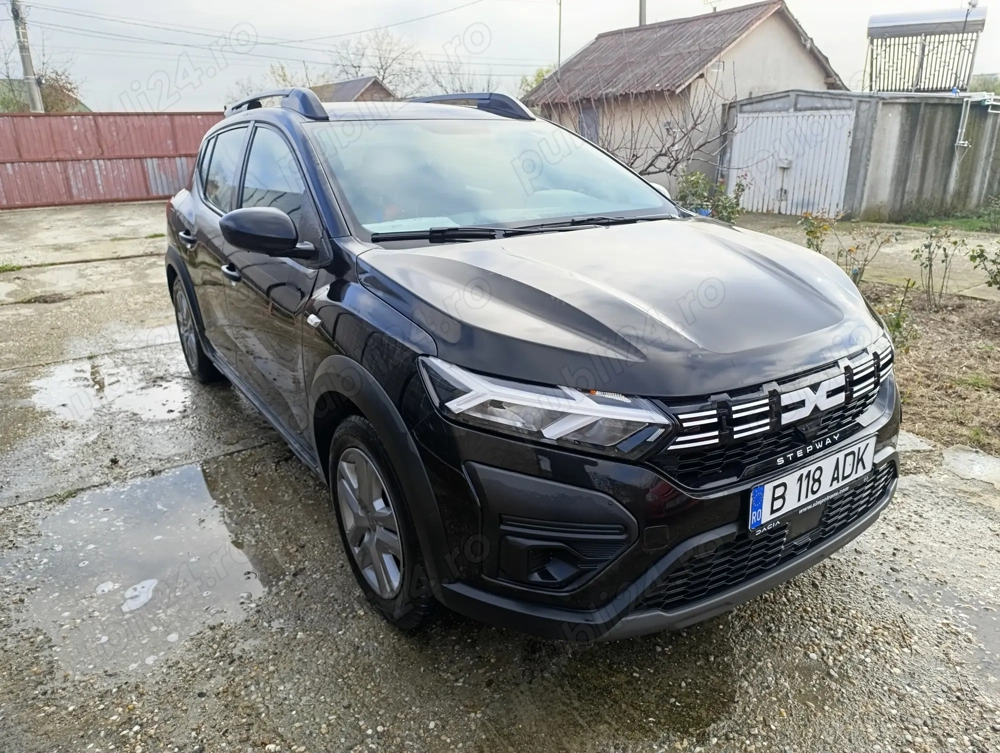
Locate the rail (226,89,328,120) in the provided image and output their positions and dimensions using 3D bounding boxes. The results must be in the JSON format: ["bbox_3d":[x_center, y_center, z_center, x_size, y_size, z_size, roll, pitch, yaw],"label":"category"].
[{"bbox_3d":[-1.049,-1.195,2.985,0.090,0.125,1.360,-13,22,-32],"label":"rail"}]

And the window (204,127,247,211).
[{"bbox_3d":[-1.268,-0.942,3.065,0.060,0.370,0.600,6,11,-37],"label":"window"}]

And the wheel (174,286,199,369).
[{"bbox_3d":[-1.770,-0.287,3.949,0.190,0.440,0.440,-13,22,-32],"label":"wheel"}]

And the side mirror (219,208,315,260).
[{"bbox_3d":[-0.670,-0.424,1.927,0.250,0.165,0.190,-13,22,-32],"label":"side mirror"}]

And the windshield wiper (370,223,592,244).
[{"bbox_3d":[-0.032,-0.458,2.109,0.760,0.060,0.140,-13,22,-32],"label":"windshield wiper"}]

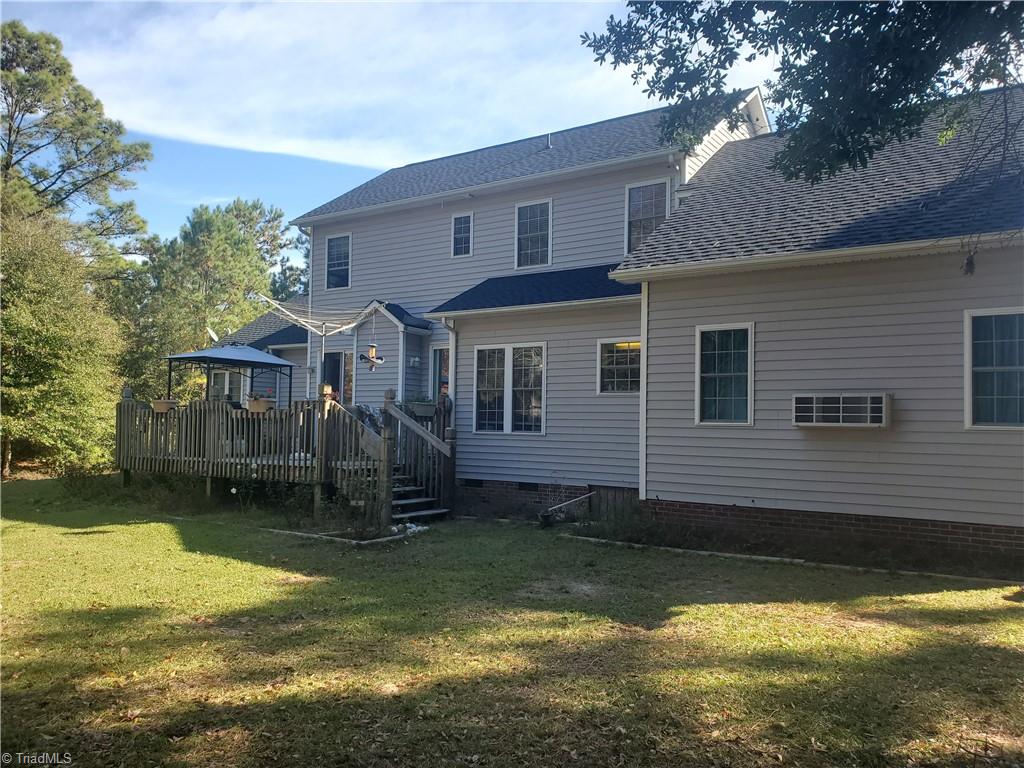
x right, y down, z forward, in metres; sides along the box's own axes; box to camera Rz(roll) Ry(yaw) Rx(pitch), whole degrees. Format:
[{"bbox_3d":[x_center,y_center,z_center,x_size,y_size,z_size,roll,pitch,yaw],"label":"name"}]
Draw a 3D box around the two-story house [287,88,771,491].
[{"bbox_3d":[0.604,-1.763,18.457,10.410,8.830,7.420,-1,-3,33],"label":"two-story house"}]

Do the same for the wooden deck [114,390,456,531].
[{"bbox_3d":[-4.145,1.304,15.745,7.870,2.240,3.830,-1,-3,33],"label":"wooden deck"}]

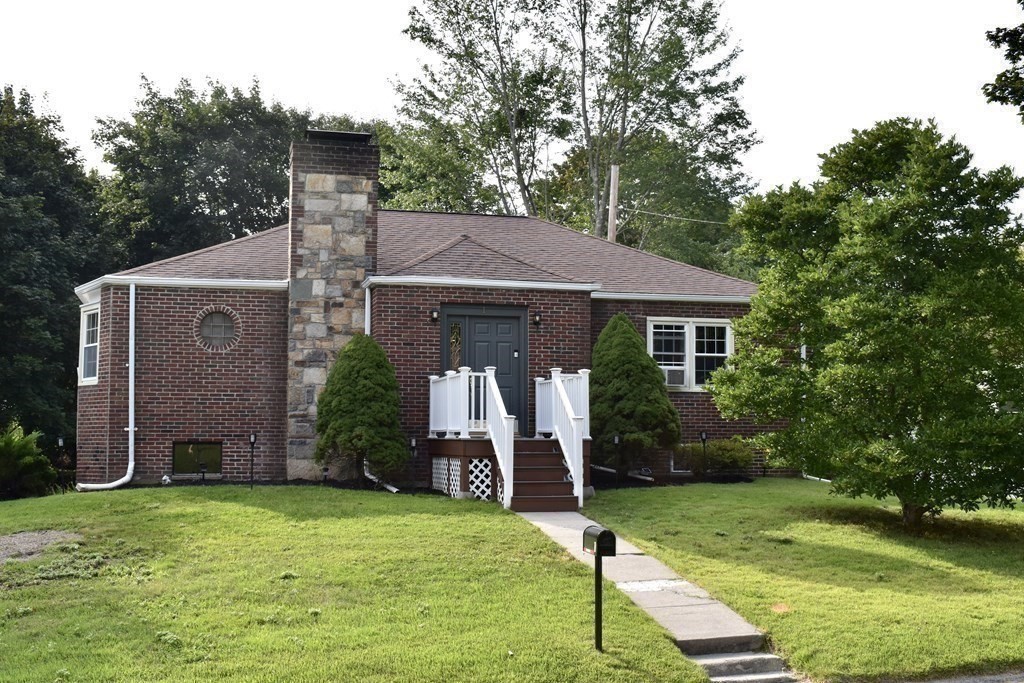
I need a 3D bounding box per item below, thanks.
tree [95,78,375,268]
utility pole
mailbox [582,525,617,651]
[{"bbox_3d":[-8.655,-2.280,37.579,9.000,11.810,9.000,1,-4,-13],"label":"tree"},{"bbox_3d":[2.725,-0.839,35.886,0.260,8.840,0.260,5,-4,-13],"label":"utility pole"},{"bbox_3d":[0.765,2.160,10.688,0.170,1.060,0.500,1,-4,-11],"label":"mailbox"}]

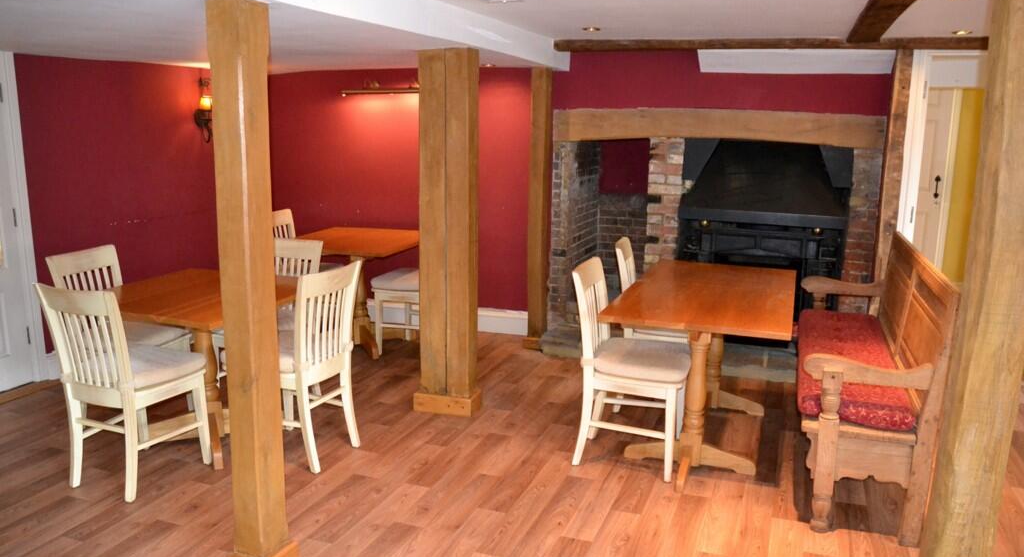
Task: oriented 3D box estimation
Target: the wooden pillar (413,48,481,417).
[{"bbox_3d":[-0.336,-0.207,4.060,0.316,1.913,0.158,4,12,15],"label":"wooden pillar"}]

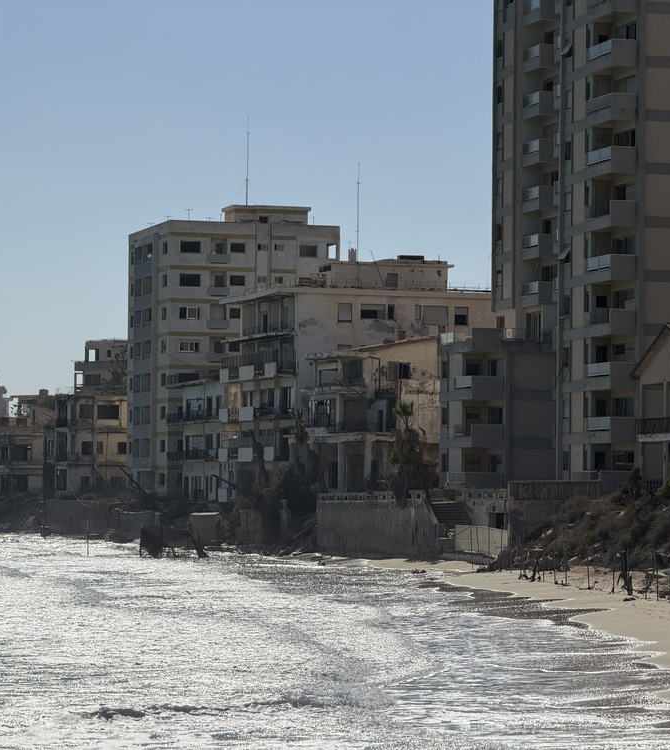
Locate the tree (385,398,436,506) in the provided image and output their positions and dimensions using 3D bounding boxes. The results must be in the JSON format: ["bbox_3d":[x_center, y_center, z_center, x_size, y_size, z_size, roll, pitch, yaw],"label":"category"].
[{"bbox_3d":[4.652,4.837,178.000,2.800,6.400,2.700,1,-2,0],"label":"tree"}]

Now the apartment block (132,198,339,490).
[{"bbox_3d":[-10.064,-2.039,278.076,16.450,27.900,17.060,1,-2,-17],"label":"apartment block"}]

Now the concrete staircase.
[{"bbox_3d":[6.917,8.354,173.000,2.100,1.550,2.200,1,-2,-16],"label":"concrete staircase"}]

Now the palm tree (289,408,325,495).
[{"bbox_3d":[-1.880,5.238,194.000,2.100,6.000,2.000,1,-2,-17],"label":"palm tree"}]

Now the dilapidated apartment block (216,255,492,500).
[{"bbox_3d":[2.527,0.496,227.174,19.760,18.810,15.430,1,-2,-18],"label":"dilapidated apartment block"}]

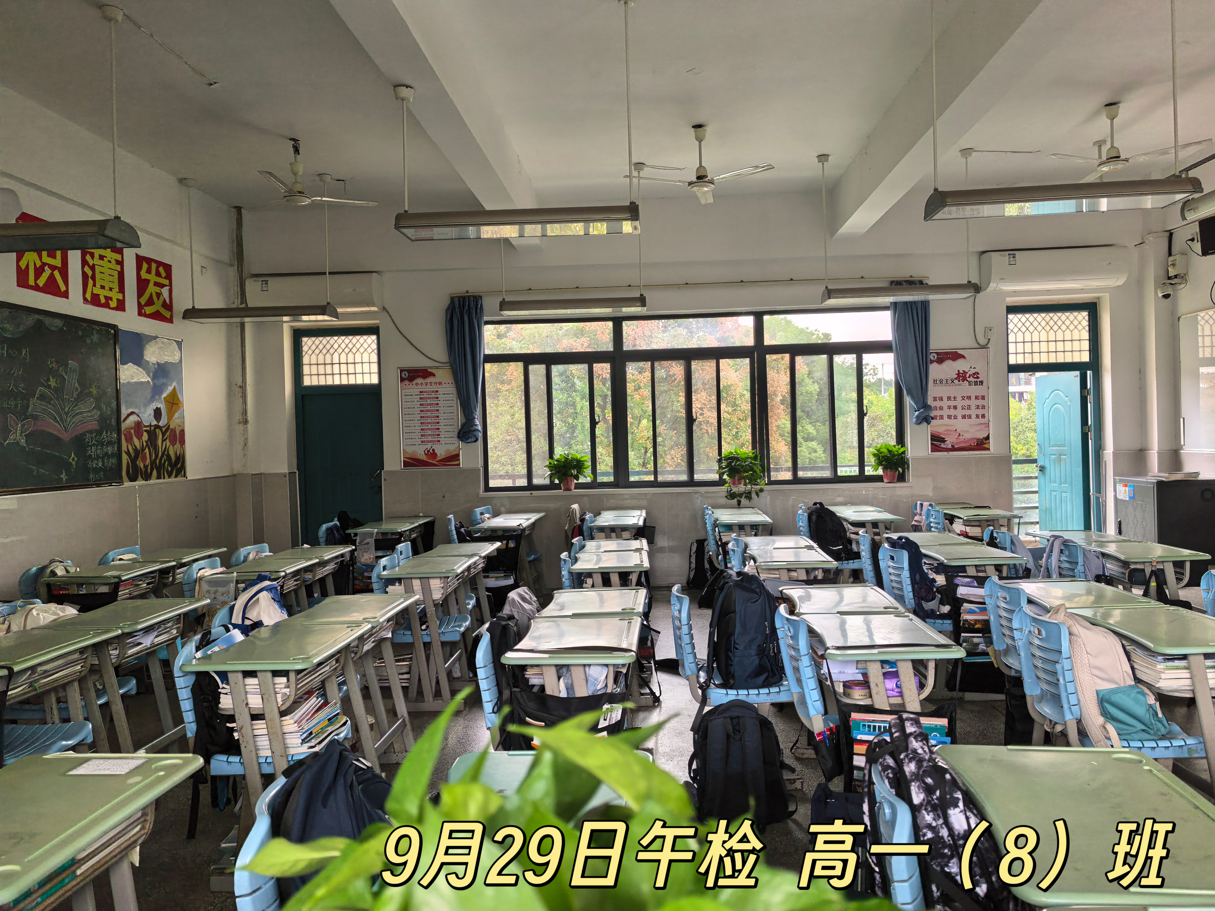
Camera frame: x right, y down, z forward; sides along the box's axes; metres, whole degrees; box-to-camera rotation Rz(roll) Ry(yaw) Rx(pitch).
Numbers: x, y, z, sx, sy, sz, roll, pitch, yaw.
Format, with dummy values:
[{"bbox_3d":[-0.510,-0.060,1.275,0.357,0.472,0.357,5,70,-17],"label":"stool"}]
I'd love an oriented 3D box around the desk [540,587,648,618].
[{"bbox_3d":[-0.040,1.005,3.628,0.430,0.746,0.600,-2,1,3],"label":"desk"}]

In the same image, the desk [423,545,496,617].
[{"bbox_3d":[-0.941,0.983,5.394,0.425,0.757,0.600,-2,1,4],"label":"desk"}]

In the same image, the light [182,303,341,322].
[{"bbox_3d":[-2.942,-1.214,7.172,1.240,0.115,0.260,-2,1,4],"label":"light"}]

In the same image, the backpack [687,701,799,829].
[{"bbox_3d":[0.522,1.128,3.143,0.360,0.430,0.220,-1,1,13],"label":"backpack"}]

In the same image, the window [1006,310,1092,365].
[{"bbox_3d":[4.259,-1.145,8.121,0.800,0.520,0.060,-2,1,3],"label":"window"}]

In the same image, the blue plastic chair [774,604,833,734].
[{"bbox_3d":[0.885,0.955,3.018,0.490,0.790,0.410,-2,1,4],"label":"blue plastic chair"}]

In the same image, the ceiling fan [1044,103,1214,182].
[{"bbox_3d":[3.671,-2.333,6.210,1.110,0.510,1.090,-2,1,3],"label":"ceiling fan"}]

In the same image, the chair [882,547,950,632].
[{"bbox_3d":[1.774,0.900,4.583,0.460,0.790,0.400,-2,1,3],"label":"chair"}]

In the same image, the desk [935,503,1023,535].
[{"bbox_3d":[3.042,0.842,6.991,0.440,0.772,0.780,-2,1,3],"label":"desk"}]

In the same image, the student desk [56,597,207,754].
[{"bbox_3d":[-2.081,1.064,3.620,0.445,0.763,0.610,-2,1,3],"label":"student desk"}]

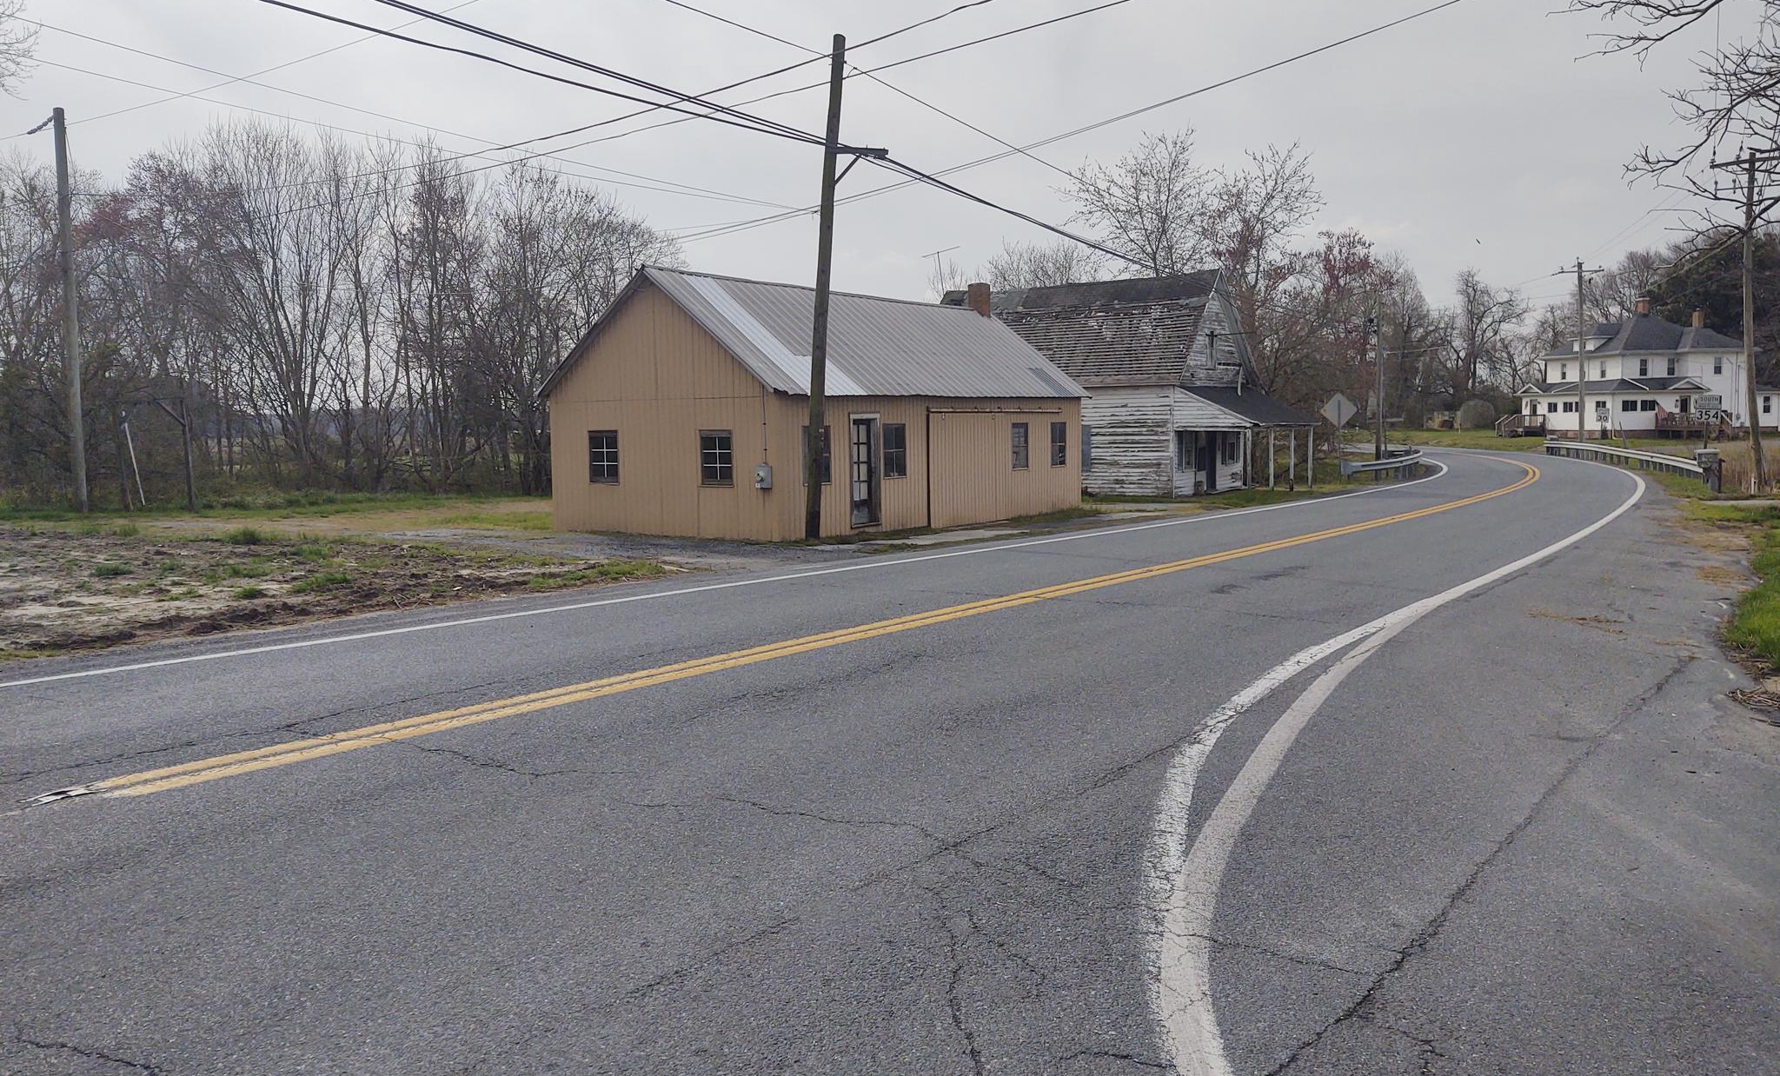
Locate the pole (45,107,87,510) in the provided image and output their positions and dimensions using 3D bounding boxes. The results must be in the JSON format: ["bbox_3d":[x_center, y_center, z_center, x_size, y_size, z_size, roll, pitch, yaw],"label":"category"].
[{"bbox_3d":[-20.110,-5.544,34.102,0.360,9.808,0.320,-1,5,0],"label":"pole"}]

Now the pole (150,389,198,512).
[{"bbox_3d":[-17.535,-2.128,33.877,1.000,2.947,0.220,-1,5,0],"label":"pole"}]

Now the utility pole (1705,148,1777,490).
[{"bbox_3d":[24.543,-6.136,39.268,2.200,9.652,0.350,-3,3,15],"label":"utility pole"}]

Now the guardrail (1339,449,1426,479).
[{"bbox_3d":[21.547,-3.269,60.153,2.000,0.760,12.500,2,5,26],"label":"guardrail"}]

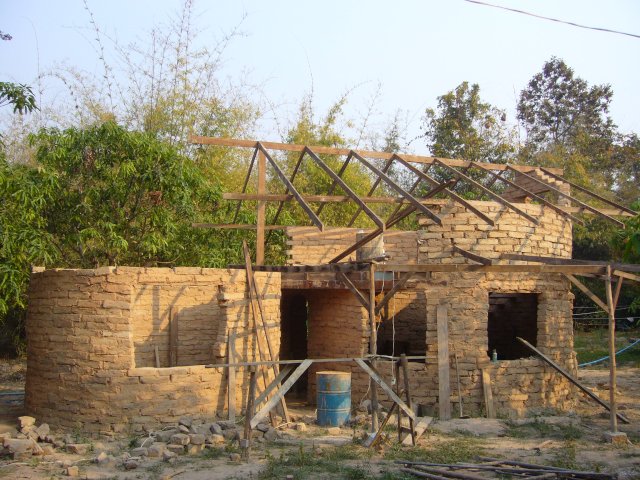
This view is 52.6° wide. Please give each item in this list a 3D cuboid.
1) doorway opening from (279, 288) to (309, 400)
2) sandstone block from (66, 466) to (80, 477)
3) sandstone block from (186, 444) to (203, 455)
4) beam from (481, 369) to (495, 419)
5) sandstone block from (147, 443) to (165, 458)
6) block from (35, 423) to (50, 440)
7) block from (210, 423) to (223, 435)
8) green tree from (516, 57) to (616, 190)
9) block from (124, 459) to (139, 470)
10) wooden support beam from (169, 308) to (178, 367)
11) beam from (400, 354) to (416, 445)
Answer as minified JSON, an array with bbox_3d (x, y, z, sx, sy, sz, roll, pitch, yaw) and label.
[{"bbox_3d":[-0.490,2.009,12.327,0.600,2.051,0.300,1,-7,-6],"label":"doorway opening"},{"bbox_3d":[-2.860,2.685,7.500,0.125,0.105,0.130,4,-8,-28],"label":"sandstone block"},{"bbox_3d":[-1.701,2.872,8.888,0.220,0.120,0.170,1,-6,-6],"label":"sandstone block"},{"bbox_3d":[3.005,2.747,11.578,0.125,0.863,0.050,-3,-15,5],"label":"beam"},{"bbox_3d":[-2.184,2.833,8.682,0.215,0.150,0.180,1,-6,-6],"label":"sandstone block"},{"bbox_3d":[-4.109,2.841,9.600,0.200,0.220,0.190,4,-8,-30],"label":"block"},{"bbox_3d":[-1.615,2.942,10.100,0.190,0.170,0.180,1,-7,-11],"label":"block"},{"bbox_3d":[11.007,-1.669,28.346,5.000,13.200,5.000,-2,-6,22],"label":"green tree"},{"bbox_3d":[-2.329,2.790,8.060,0.165,0.110,0.140,1,-6,-6],"label":"block"},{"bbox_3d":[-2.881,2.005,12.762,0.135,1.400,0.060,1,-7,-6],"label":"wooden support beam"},{"bbox_3d":[1.278,2.295,9.354,0.060,1.252,0.060,-6,-10,-1],"label":"beam"}]

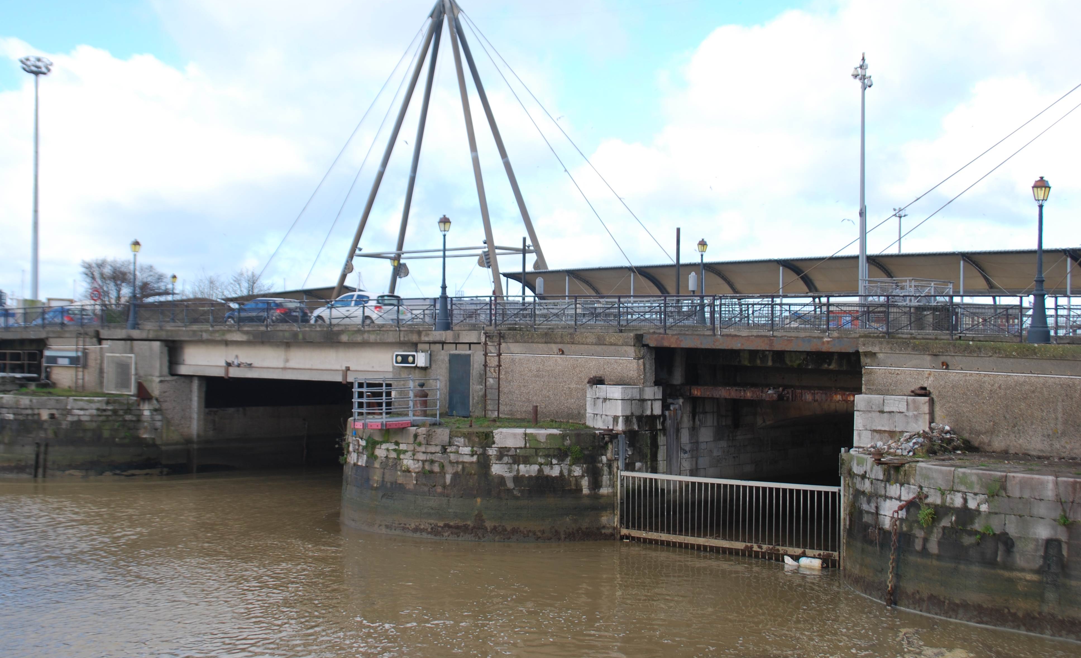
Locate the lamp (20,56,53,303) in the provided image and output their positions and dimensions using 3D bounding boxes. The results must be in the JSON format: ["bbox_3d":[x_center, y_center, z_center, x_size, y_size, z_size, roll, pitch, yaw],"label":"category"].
[{"bbox_3d":[-47.210,-12.400,135.000,3.000,26.400,3.000,1,0,0],"label":"lamp"}]

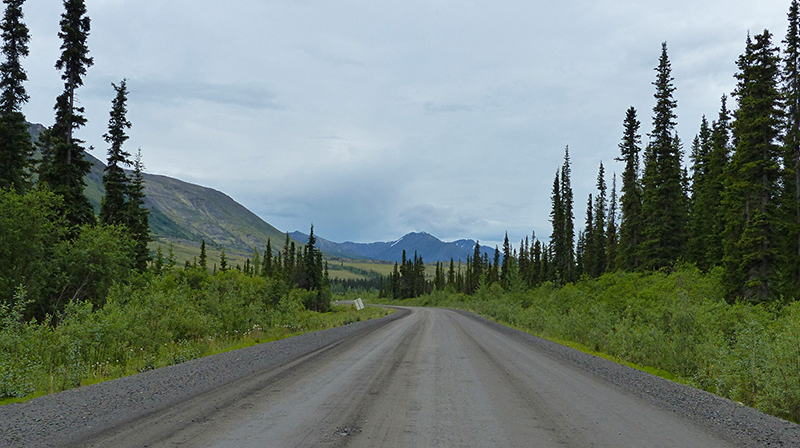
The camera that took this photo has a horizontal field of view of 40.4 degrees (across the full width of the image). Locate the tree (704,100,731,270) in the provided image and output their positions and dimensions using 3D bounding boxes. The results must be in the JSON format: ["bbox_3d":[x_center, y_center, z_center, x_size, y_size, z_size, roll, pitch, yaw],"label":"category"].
[{"bbox_3d":[16.954,-1.688,58.279,1.750,10.390,1.750,0,-3,0],"label":"tree"}]

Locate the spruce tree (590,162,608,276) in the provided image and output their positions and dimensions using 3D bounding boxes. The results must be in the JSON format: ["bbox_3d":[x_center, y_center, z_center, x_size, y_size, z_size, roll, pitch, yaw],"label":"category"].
[{"bbox_3d":[15.061,-0.127,82.245,1.450,9.100,1.450,0,-3,0],"label":"spruce tree"}]

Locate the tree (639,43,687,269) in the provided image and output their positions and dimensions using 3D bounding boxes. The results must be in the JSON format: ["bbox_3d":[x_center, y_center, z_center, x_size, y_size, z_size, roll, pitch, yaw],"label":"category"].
[{"bbox_3d":[13.533,-3.074,56.345,2.600,12.820,2.600,0,-3,0],"label":"tree"}]

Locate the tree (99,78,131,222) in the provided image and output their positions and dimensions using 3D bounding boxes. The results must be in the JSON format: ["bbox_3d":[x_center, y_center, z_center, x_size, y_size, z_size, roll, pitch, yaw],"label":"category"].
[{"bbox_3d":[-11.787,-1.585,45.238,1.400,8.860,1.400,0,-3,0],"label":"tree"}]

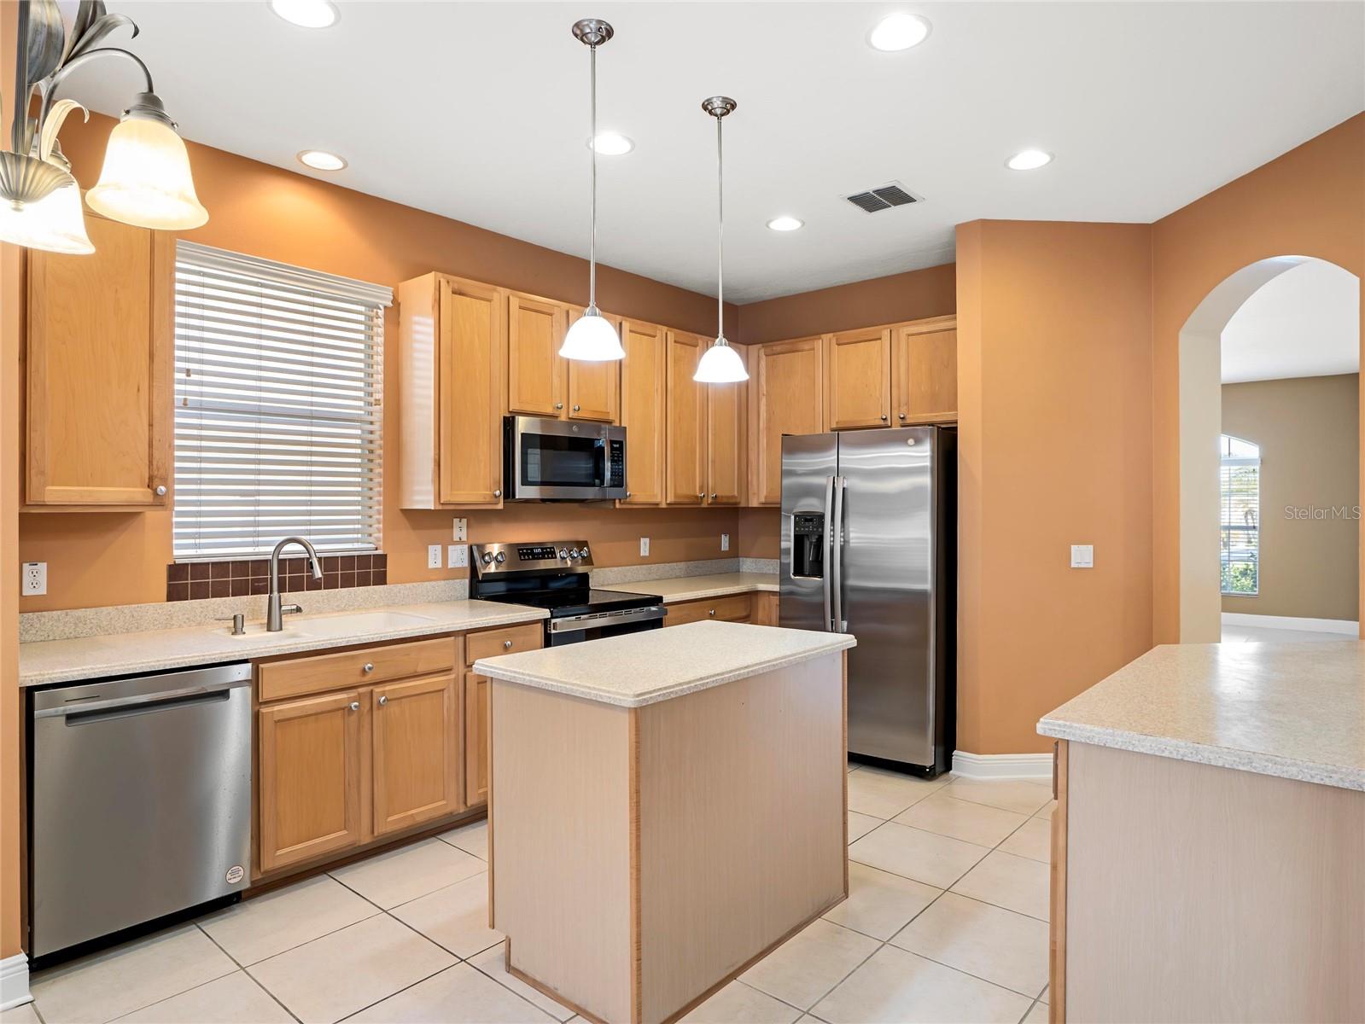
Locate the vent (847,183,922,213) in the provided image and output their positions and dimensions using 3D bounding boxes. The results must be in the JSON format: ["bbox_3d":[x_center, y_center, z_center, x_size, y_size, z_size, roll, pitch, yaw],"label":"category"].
[{"bbox_3d":[0.952,-1.485,3.754,0.285,0.020,0.305,0,0,42],"label":"vent"}]

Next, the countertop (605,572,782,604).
[{"bbox_3d":[0.233,0.458,4.912,0.860,0.040,1.480,1,1,42],"label":"countertop"}]

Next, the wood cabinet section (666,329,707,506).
[{"bbox_3d":[-0.104,-0.575,4.983,0.339,1.078,0.391,0,0,42],"label":"wood cabinet section"}]

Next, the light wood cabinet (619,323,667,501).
[{"bbox_3d":[-0.347,-0.558,4.657,0.322,1.075,0.398,0,0,42],"label":"light wood cabinet"}]

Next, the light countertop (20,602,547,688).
[{"bbox_3d":[-1.496,0.474,3.172,0.640,0.040,1.900,1,1,42],"label":"light countertop"}]

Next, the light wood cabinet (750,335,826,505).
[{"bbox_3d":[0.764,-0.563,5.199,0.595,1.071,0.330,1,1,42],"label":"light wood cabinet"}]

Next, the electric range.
[{"bbox_3d":[-0.578,0.759,4.082,0.705,1.182,0.759,0,0,42],"label":"electric range"}]

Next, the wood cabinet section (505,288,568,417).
[{"bbox_3d":[-0.869,-0.780,4.130,0.339,0.624,0.374,0,0,42],"label":"wood cabinet section"}]

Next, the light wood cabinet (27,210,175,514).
[{"bbox_3d":[-2.058,-0.545,2.728,0.322,1.075,0.445,0,0,42],"label":"light wood cabinet"}]

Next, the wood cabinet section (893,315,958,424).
[{"bbox_3d":[1.520,-0.799,4.614,0.435,0.585,0.332,0,0,42],"label":"wood cabinet section"}]

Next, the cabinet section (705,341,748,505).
[{"bbox_3d":[0.168,-0.572,5.287,0.339,1.067,0.425,0,0,42],"label":"cabinet section"}]

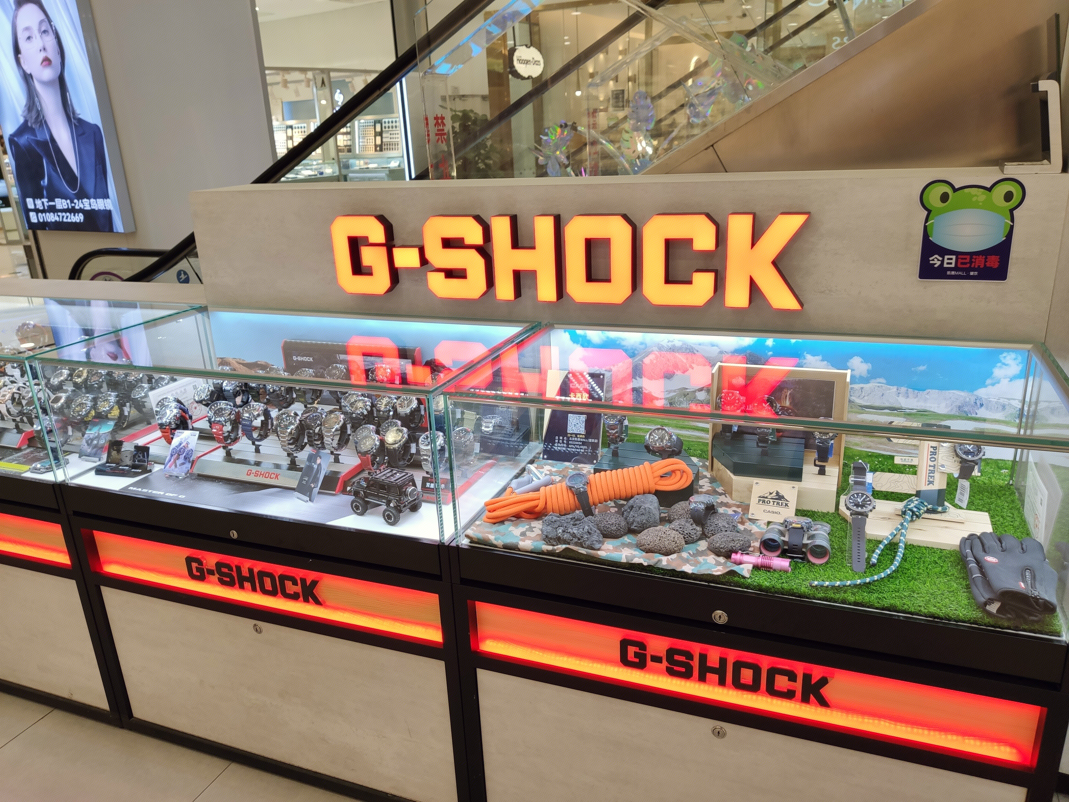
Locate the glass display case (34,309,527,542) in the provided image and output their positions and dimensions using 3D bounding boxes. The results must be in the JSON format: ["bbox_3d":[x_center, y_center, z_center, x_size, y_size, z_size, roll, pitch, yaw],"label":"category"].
[{"bbox_3d":[-0.531,0.005,1.847,0.990,0.299,0.525,5,20,21],"label":"glass display case"}]

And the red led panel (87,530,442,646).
[{"bbox_3d":[-0.610,0.381,1.738,0.944,0.117,0.040,5,20,21],"label":"red led panel"}]

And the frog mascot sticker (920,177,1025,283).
[{"bbox_3d":[0.794,-0.311,1.472,0.170,0.186,0.008,5,20,21],"label":"frog mascot sticker"}]

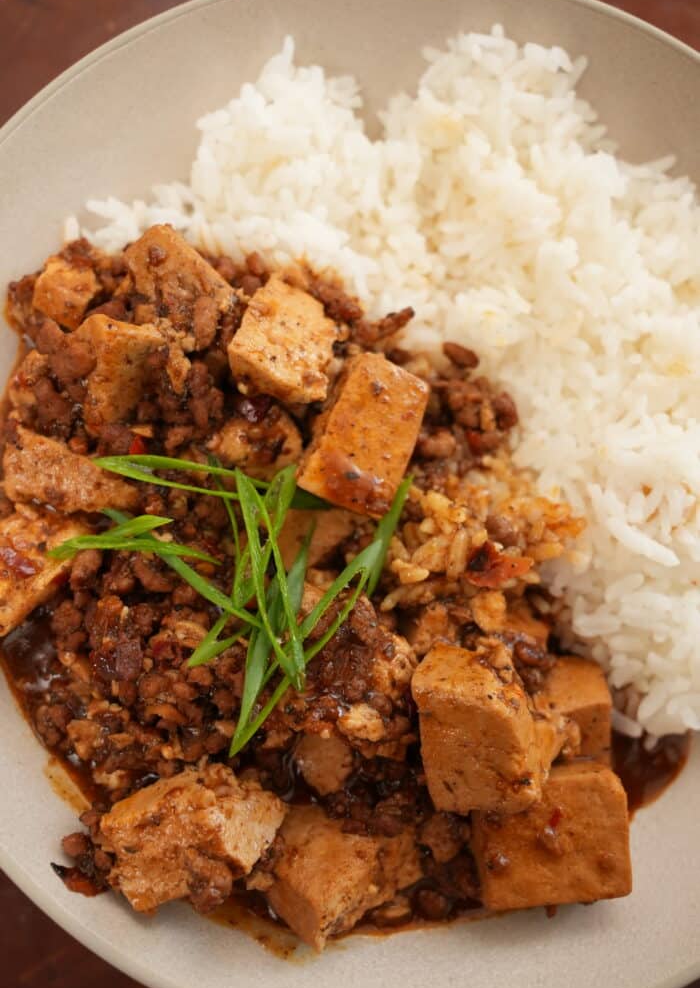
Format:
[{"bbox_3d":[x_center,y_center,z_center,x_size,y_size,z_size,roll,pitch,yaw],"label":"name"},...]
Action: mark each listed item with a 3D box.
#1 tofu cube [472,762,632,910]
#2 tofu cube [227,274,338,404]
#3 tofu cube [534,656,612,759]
[{"bbox_3d":[0.043,0.075,0.183,0.030,0.022,0.025,-2,80,-4],"label":"tofu cube"},{"bbox_3d":[-0.014,-0.035,0.195,0.021,0.018,0.019,23,76,7],"label":"tofu cube"},{"bbox_3d":[0.052,0.052,0.192,0.017,0.018,0.018,-5,114,15],"label":"tofu cube"}]

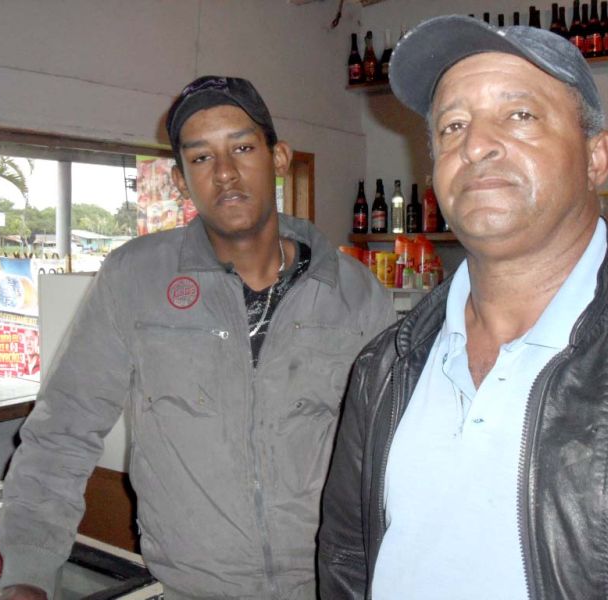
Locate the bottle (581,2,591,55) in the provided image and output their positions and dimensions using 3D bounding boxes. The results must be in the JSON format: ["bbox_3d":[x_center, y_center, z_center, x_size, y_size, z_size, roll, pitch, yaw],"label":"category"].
[{"bbox_3d":[1.453,-1.378,4.176,0.080,0.300,0.080,1,4,30],"label":"bottle"}]

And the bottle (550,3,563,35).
[{"bbox_3d":[1.299,-1.380,4.181,0.080,0.300,0.080,1,4,30],"label":"bottle"}]

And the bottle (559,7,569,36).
[{"bbox_3d":[1.271,-1.291,3.970,0.083,0.290,0.083,3,5,34],"label":"bottle"}]

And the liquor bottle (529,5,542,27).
[{"bbox_3d":[1.207,-1.388,4.245,0.080,0.300,0.080,1,4,30],"label":"liquor bottle"}]

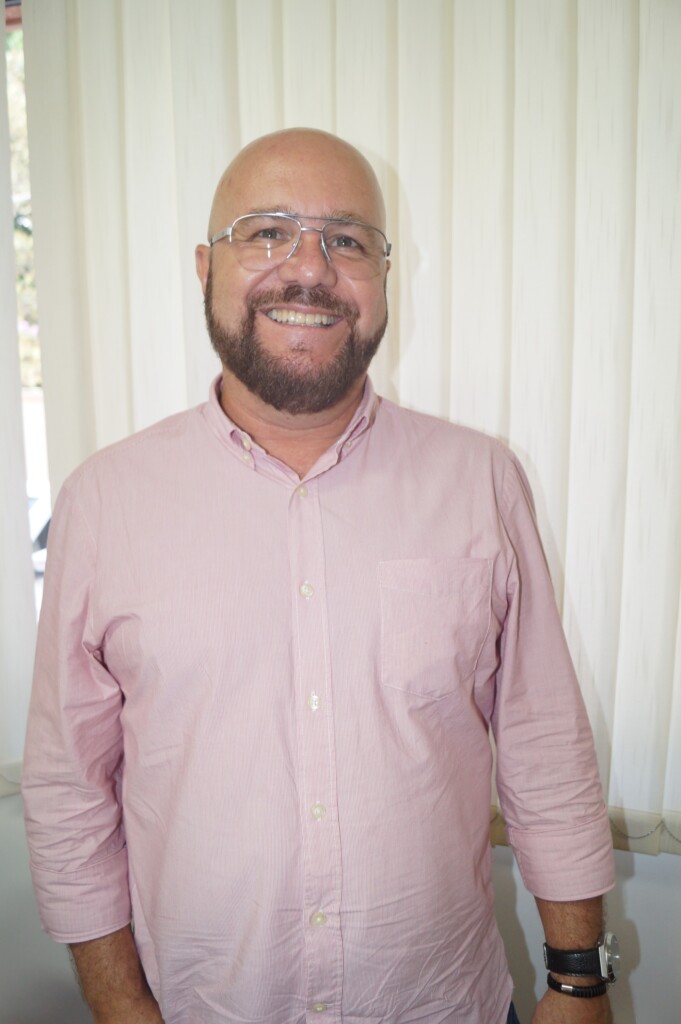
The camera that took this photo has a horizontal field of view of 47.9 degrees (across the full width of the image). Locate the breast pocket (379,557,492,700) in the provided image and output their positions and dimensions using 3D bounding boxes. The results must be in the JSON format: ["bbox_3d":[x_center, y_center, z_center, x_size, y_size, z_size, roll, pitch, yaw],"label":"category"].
[{"bbox_3d":[0.090,0.112,0.738,0.115,0.138,0.025,-1,2,-15],"label":"breast pocket"}]

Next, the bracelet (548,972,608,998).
[{"bbox_3d":[0.230,0.459,0.750,0.060,0.017,0.066,4,-16,1],"label":"bracelet"}]

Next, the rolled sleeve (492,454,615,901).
[{"bbox_3d":[0.214,0.164,0.797,0.118,0.435,0.145,-7,0,-6],"label":"rolled sleeve"}]

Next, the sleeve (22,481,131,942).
[{"bbox_3d":[-0.265,0.188,0.772,0.116,0.440,0.148,-1,-3,-6],"label":"sleeve"}]

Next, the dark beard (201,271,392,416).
[{"bbox_3d":[-0.043,-0.161,0.727,0.170,0.142,0.105,2,7,-8],"label":"dark beard"}]

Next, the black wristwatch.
[{"bbox_3d":[0.236,0.439,0.757,0.068,0.048,0.066,-9,-18,28],"label":"black wristwatch"}]

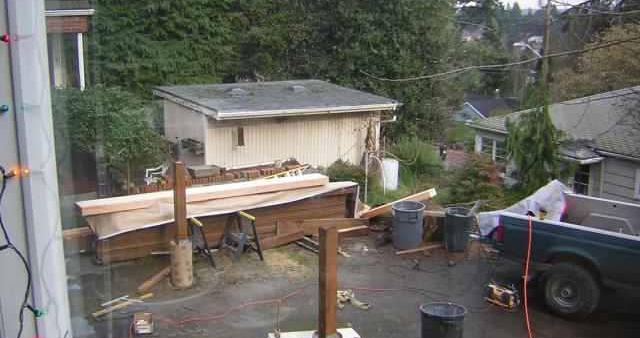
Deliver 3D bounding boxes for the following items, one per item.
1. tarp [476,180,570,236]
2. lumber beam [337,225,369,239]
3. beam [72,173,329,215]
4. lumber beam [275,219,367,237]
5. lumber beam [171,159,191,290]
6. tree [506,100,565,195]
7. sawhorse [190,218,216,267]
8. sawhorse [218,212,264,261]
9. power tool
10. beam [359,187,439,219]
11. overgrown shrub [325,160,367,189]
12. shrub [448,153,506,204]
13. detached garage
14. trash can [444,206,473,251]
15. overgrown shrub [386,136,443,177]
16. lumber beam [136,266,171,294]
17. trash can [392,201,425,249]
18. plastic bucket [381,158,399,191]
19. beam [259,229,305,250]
[{"bbox_3d":[3.081,0.557,9.829,1.850,0.600,0.620,-10,15,-43],"label":"tarp"},{"bbox_3d":[0.510,1.198,12.286,0.760,0.130,0.140,-5,11,-27],"label":"lumber beam"},{"bbox_3d":[-1.994,0.449,12.502,4.880,0.140,0.520,-6,12,-31],"label":"beam"},{"bbox_3d":[0.070,1.078,12.590,1.700,0.260,0.100,-1,10,-6],"label":"lumber beam"},{"bbox_3d":[-1.988,0.791,9.476,0.310,1.780,0.310,-6,12,-30],"label":"lumber beam"},{"bbox_3d":[5.515,-0.303,16.800,1.600,2.802,1.600,4,11,18],"label":"tree"},{"bbox_3d":[-2.035,1.173,10.788,0.470,0.710,0.720,-6,12,-28],"label":"sawhorse"},{"bbox_3d":[-1.290,1.104,11.172,0.470,0.710,0.720,-6,12,-30],"label":"sawhorse"},{"bbox_3d":[2.532,1.683,9.182,0.250,0.280,0.420,-8,14,-37],"label":"power tool"},{"bbox_3d":[1.492,0.723,12.900,0.140,0.140,2.220,-7,-10,-35],"label":"beam"},{"bbox_3d":[0.689,0.260,17.300,1.200,0.945,1.150,1,11,2],"label":"overgrown shrub"},{"bbox_3d":[3.620,0.247,15.300,1.350,1.163,1.300,3,11,13],"label":"shrub"},{"bbox_3d":[-1.708,-1.730,25.574,7.552,2.863,5.251,-7,13,-35],"label":"detached garage"},{"bbox_3d":[2.509,1.097,11.887,0.520,0.670,0.520,0,10,0],"label":"trash can"},{"bbox_3d":[2.840,-0.300,20.000,1.700,1.269,1.600,2,11,8],"label":"overgrown shrub"},{"bbox_3d":[-2.473,1.651,9.913,0.100,0.080,0.880,3,11,16],"label":"lumber beam"},{"bbox_3d":[1.554,0.994,11.585,0.580,0.700,0.580,0,10,0],"label":"trash can"},{"bbox_3d":[1.684,0.146,15.791,0.400,0.720,0.400,0,10,0],"label":"plastic bucket"},{"bbox_3d":[-0.690,1.247,11.960,0.990,0.150,0.130,-9,14,-41],"label":"beam"}]

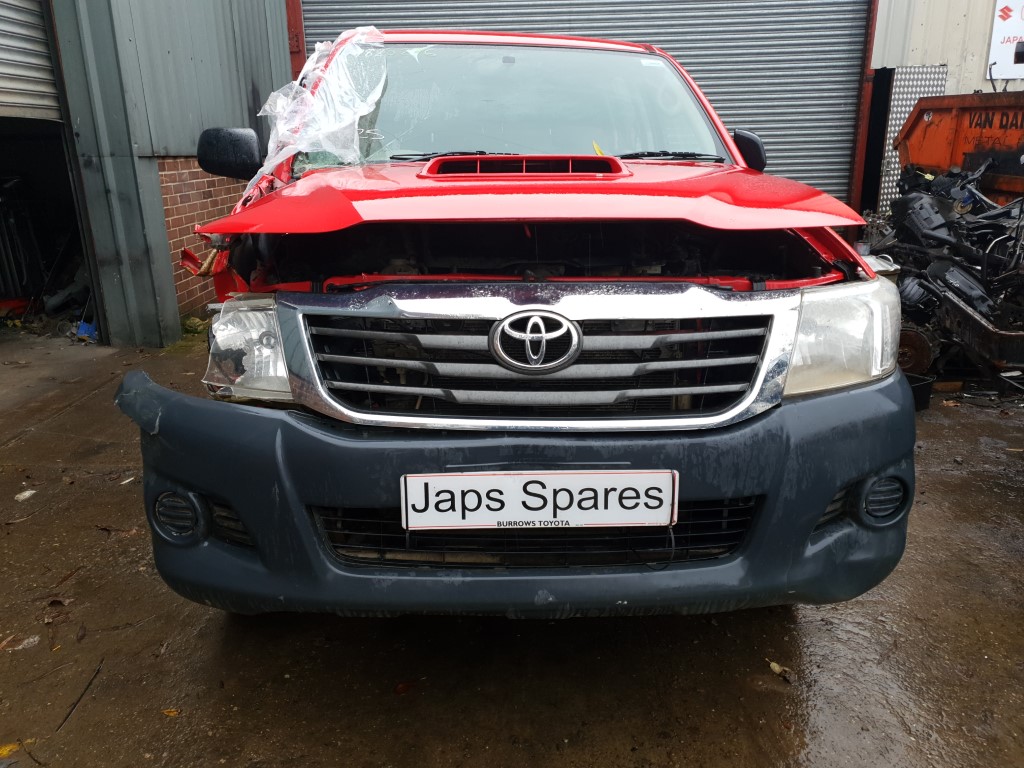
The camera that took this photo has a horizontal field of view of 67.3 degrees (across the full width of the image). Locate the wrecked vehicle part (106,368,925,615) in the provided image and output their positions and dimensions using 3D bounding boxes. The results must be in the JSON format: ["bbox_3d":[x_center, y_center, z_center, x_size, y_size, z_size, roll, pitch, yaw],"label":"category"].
[{"bbox_3d":[0.032,0.198,1.668,1.835,0.430,0.480,-1,17,-2],"label":"wrecked vehicle part"}]

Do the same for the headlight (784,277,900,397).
[{"bbox_3d":[0.729,-0.124,1.675,0.355,0.212,0.330,-1,17,-2],"label":"headlight"}]

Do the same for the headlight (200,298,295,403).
[{"bbox_3d":[-0.555,-0.086,1.587,0.250,0.207,0.260,-1,17,-2],"label":"headlight"}]

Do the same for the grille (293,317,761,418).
[{"bbox_3d":[0.057,-0.050,1.492,0.925,0.192,0.150,-1,17,-2],"label":"grille"}]

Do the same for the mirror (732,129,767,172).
[{"bbox_3d":[0.879,-0.855,2.841,0.125,0.190,0.220,4,18,14],"label":"mirror"}]

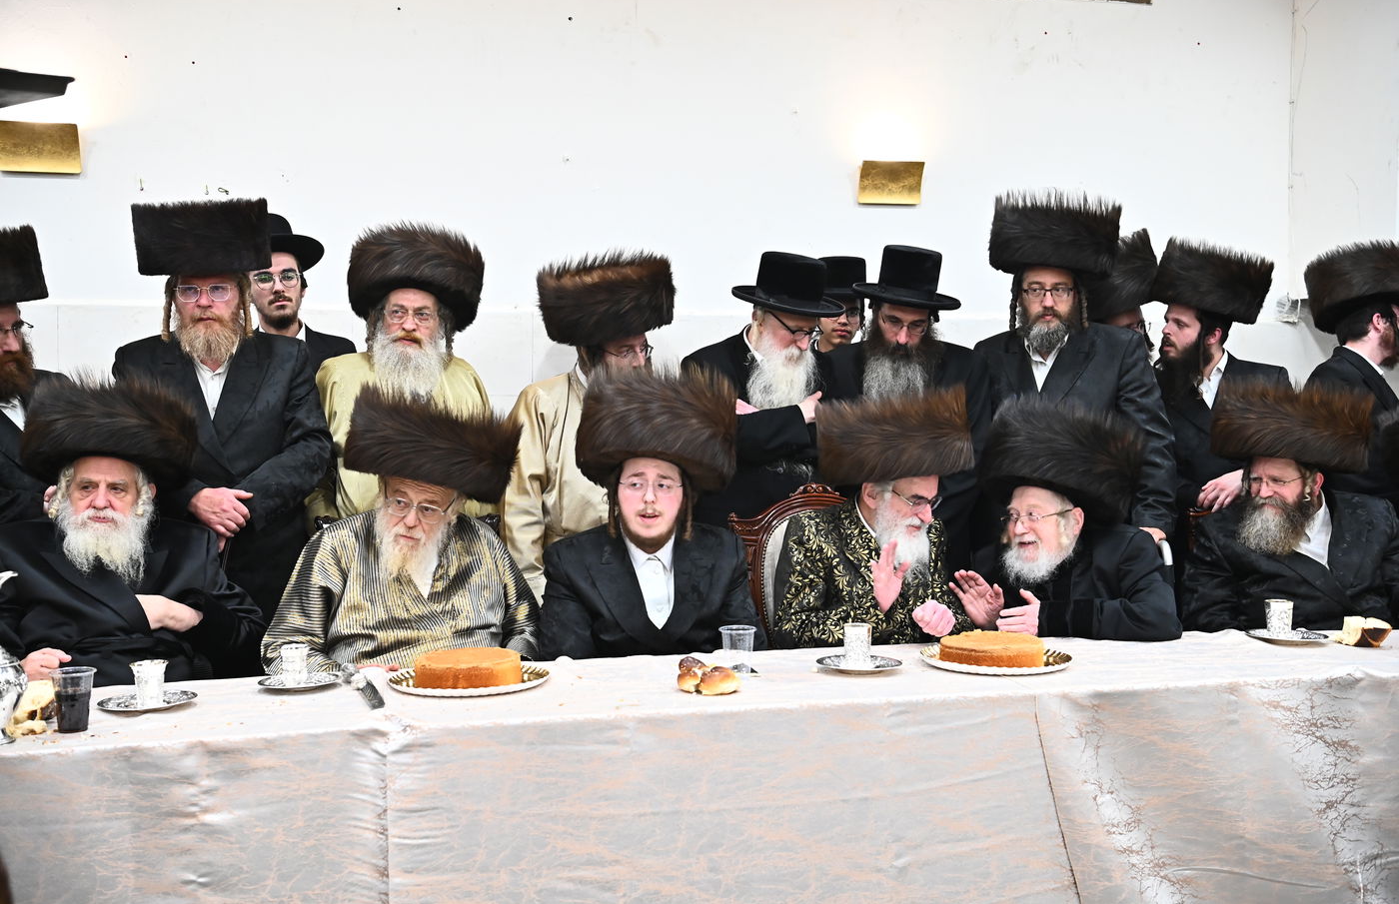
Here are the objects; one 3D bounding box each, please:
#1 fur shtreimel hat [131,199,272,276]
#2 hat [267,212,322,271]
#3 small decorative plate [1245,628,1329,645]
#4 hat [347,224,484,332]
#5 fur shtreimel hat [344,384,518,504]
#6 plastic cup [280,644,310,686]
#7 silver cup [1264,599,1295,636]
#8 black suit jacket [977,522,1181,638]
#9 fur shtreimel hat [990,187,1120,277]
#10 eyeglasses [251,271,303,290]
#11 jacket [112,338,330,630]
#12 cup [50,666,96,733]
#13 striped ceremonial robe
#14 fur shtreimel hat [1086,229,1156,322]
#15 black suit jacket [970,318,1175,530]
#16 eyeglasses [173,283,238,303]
[{"bbox_3d":[-1.208,-0.520,3.770,0.315,0.160,0.315,-4,1,-12],"label":"fur shtreimel hat"},{"bbox_3d":[-1.169,-0.567,4.220,0.280,0.130,0.315,-6,-13,-5],"label":"hat"},{"bbox_3d":[1.312,0.414,3.470,0.178,0.016,0.178,0,3,0],"label":"small decorative plate"},{"bbox_3d":[-0.758,-0.465,4.150,0.355,0.190,0.355,2,-14,-6],"label":"hat"},{"bbox_3d":[-0.593,-0.017,3.430,0.355,0.185,0.355,14,3,8],"label":"fur shtreimel hat"},{"bbox_3d":[-0.828,0.430,3.184,0.062,0.082,0.062,0,3,-15],"label":"plastic cup"},{"bbox_3d":[1.258,0.361,3.368,0.062,0.071,0.062,0,3,0],"label":"silver cup"},{"bbox_3d":[0.849,0.462,3.514,0.520,0.600,0.480,2,3,30],"label":"black suit jacket"},{"bbox_3d":[0.962,-0.588,4.200,0.355,0.200,0.360,4,4,3],"label":"fur shtreimel hat"},{"bbox_3d":[-1.166,-0.473,4.287,0.140,0.047,0.140,-2,4,-15],"label":"eyeglasses"},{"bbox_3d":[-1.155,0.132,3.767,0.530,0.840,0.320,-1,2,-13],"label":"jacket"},{"bbox_3d":[-0.986,0.392,2.445,0.074,0.092,0.074,0,3,-17],"label":"cup"},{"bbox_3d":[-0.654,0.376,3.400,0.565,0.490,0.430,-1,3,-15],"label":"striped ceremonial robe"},{"bbox_3d":[1.128,-0.498,4.420,0.315,0.178,0.315,-16,0,25],"label":"fur shtreimel hat"},{"bbox_3d":[0.994,0.095,4.159,0.540,0.880,0.320,1,3,18],"label":"black suit jacket"},{"bbox_3d":[-1.183,-0.384,3.720,0.143,0.043,0.135,-2,2,-13],"label":"eyeglasses"}]

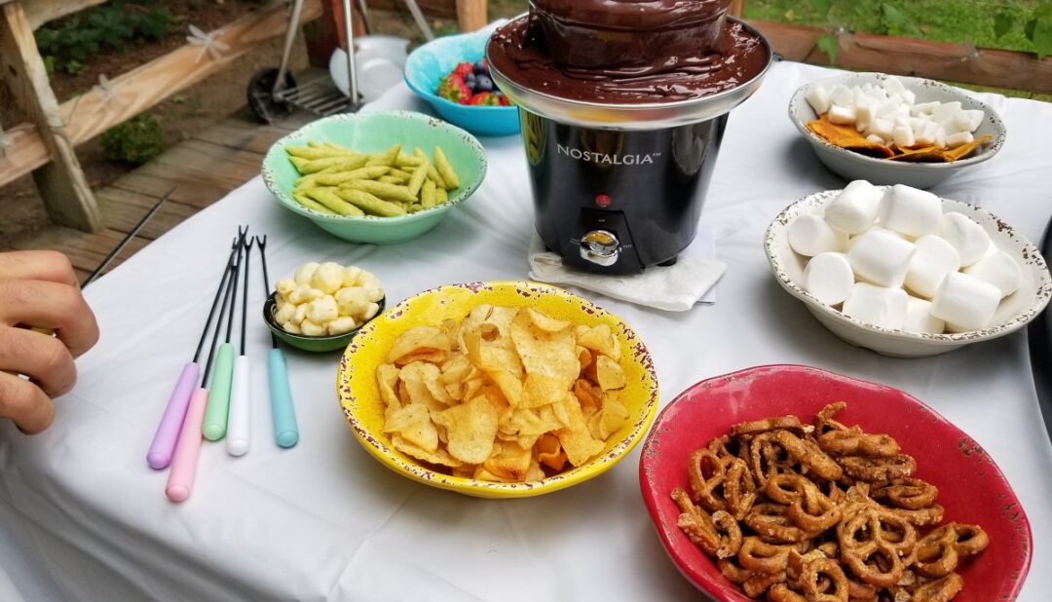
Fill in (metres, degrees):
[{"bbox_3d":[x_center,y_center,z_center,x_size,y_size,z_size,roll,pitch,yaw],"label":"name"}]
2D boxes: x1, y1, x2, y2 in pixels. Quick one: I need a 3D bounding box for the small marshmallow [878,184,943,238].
[{"bbox_3d":[0.277,-0.065,0.571,0.035,0.033,0.033,14,38,2],"label":"small marshmallow"}]

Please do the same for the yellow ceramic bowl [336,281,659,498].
[{"bbox_3d":[-0.015,0.059,0.478,0.179,0.055,0.179,0,38,0],"label":"yellow ceramic bowl"}]

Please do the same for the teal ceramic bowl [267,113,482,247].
[{"bbox_3d":[-0.122,-0.097,0.665,0.183,0.055,0.183,0,38,0],"label":"teal ceramic bowl"}]

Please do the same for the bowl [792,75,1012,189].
[{"bbox_3d":[0.328,-0.145,0.716,0.185,0.055,0.185,0,38,0],"label":"bowl"}]

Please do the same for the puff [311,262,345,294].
[{"bbox_3d":[-0.135,-0.016,0.540,0.025,0.023,0.023,0,38,0],"label":"puff"}]

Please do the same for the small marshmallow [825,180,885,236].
[{"bbox_3d":[0.237,-0.068,0.572,0.033,0.033,0.033,-7,53,59],"label":"small marshmallow"}]

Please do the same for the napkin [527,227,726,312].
[{"bbox_3d":[0.076,-0.034,0.620,0.157,0.014,0.090,13,40,16],"label":"napkin"}]

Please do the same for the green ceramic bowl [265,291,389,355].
[{"bbox_3d":[-0.139,0.010,0.558,0.083,0.024,0.083,0,38,0],"label":"green ceramic bowl"}]

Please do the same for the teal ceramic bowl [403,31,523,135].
[{"bbox_3d":[-0.031,-0.216,0.808,0.186,0.055,0.186,0,38,0],"label":"teal ceramic bowl"}]

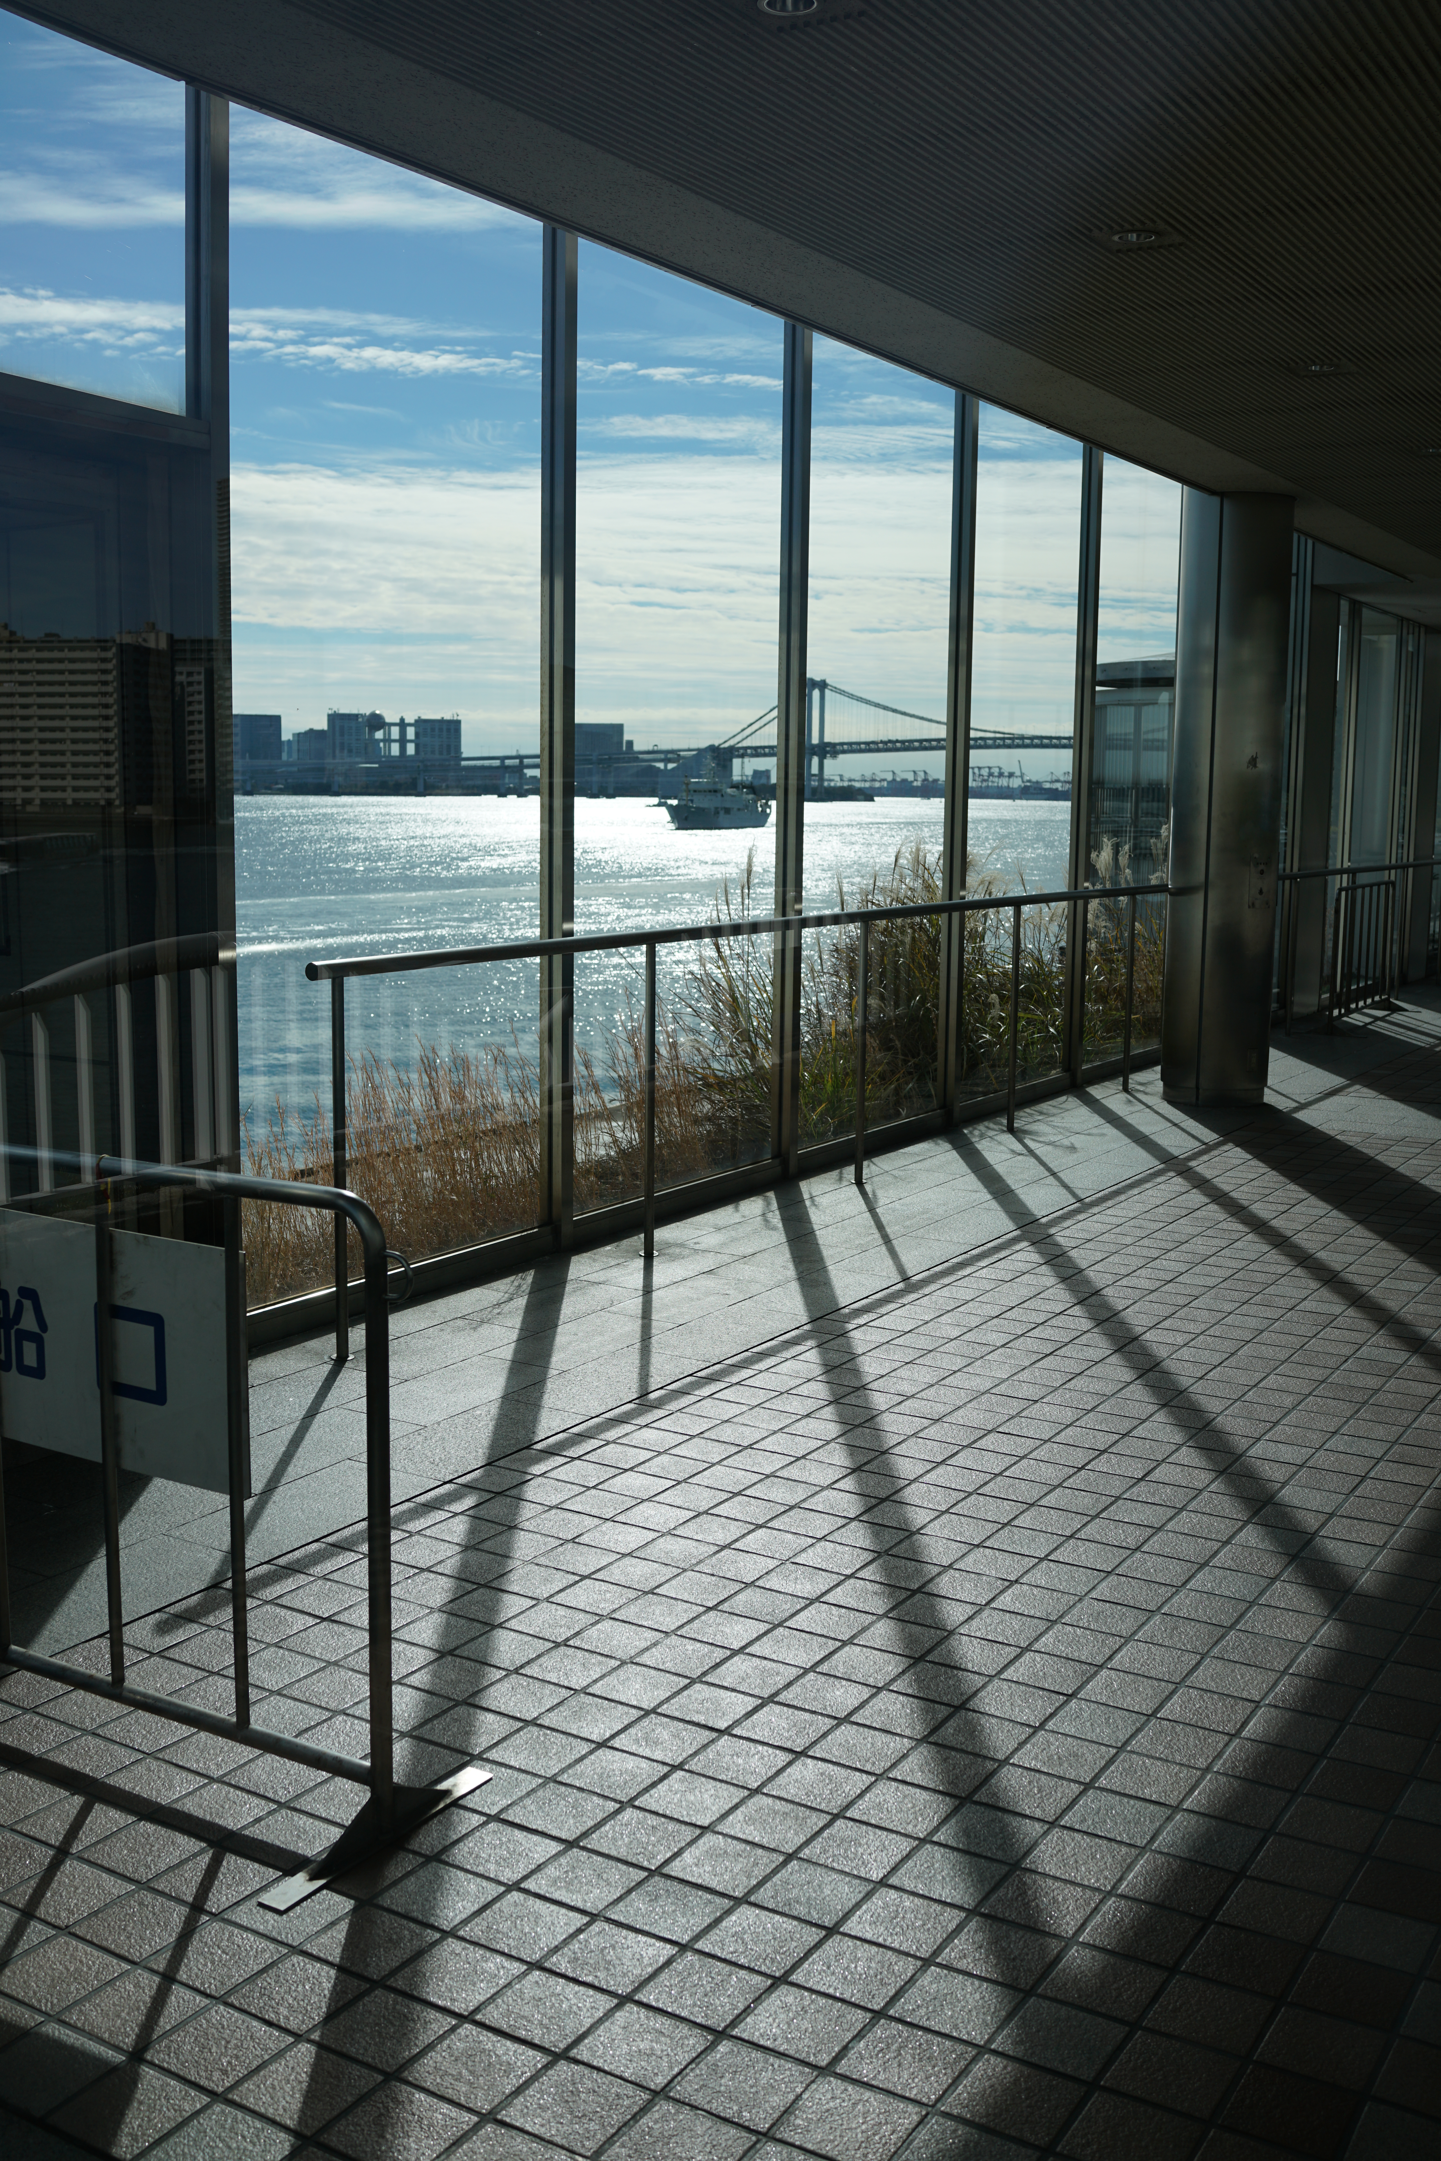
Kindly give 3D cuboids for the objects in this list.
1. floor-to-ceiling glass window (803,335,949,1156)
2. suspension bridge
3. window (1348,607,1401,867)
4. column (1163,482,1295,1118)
[{"bbox_3d":[0.668,-1.438,9.136,0.100,3.400,1.520,5,9,31],"label":"floor-to-ceiling glass window"},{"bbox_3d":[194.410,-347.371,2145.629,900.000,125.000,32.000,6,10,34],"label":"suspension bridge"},{"bbox_3d":[4.993,-2.129,16.296,0.100,2.900,1.500,5,9,31],"label":"window"},{"bbox_3d":[2.590,-1.419,10.733,0.560,3.080,0.560,5,9,31],"label":"column"}]

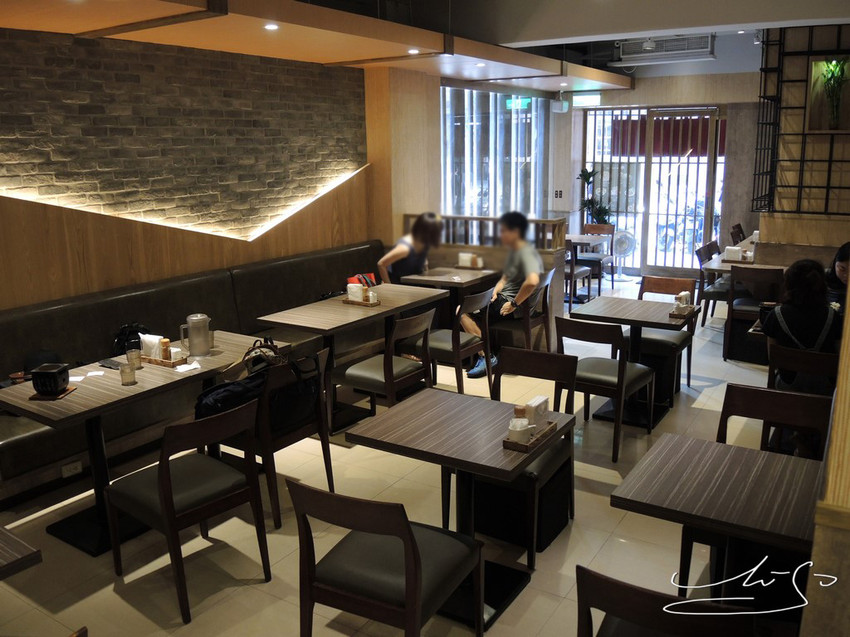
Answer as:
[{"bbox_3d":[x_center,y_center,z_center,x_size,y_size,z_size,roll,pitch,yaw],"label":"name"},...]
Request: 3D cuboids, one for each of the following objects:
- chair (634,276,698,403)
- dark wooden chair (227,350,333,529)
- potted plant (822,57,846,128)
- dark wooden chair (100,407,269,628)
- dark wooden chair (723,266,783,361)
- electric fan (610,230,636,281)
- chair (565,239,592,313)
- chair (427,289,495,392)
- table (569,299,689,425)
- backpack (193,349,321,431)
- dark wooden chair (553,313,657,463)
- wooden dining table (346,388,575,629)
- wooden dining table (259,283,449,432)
[{"bbox_3d":[1.766,0.151,5.250,0.465,0.835,0.562,7,15,33],"label":"chair"},{"bbox_3d":[-0.818,0.567,3.616,0.570,0.830,0.470,8,16,37],"label":"dark wooden chair"},{"bbox_3d":[3.621,-1.981,6.077,0.185,0.610,0.180,7,15,33],"label":"potted plant"},{"bbox_3d":[-1.011,0.735,2.962,0.562,0.835,0.465,9,16,38],"label":"dark wooden chair"},{"bbox_3d":[2.851,-0.060,5.798,0.470,0.830,0.570,9,17,39],"label":"dark wooden chair"},{"bbox_3d":[2.754,-0.881,9.617,0.400,0.700,0.380,-3,13,-4],"label":"electric fan"},{"bbox_3d":[1.720,-0.567,8.411,0.465,0.835,0.562,8,16,35],"label":"chair"},{"bbox_3d":[0.173,0.192,5.089,0.570,0.830,0.470,7,16,34],"label":"chair"},{"bbox_3d":[1.421,0.298,4.668,0.700,0.735,0.590,7,16,33],"label":"table"},{"bbox_3d":[-0.889,0.373,3.599,0.480,0.350,0.420,8,16,36],"label":"backpack"},{"bbox_3d":[1.135,0.375,4.327,0.465,0.835,0.562,8,16,35],"label":"dark wooden chair"},{"bbox_3d":[0.161,0.784,2.843,0.720,0.740,0.599,7,15,33],"label":"wooden dining table"},{"bbox_3d":[-0.477,0.250,5.252,0.653,0.740,1.471,7,15,33],"label":"wooden dining table"}]

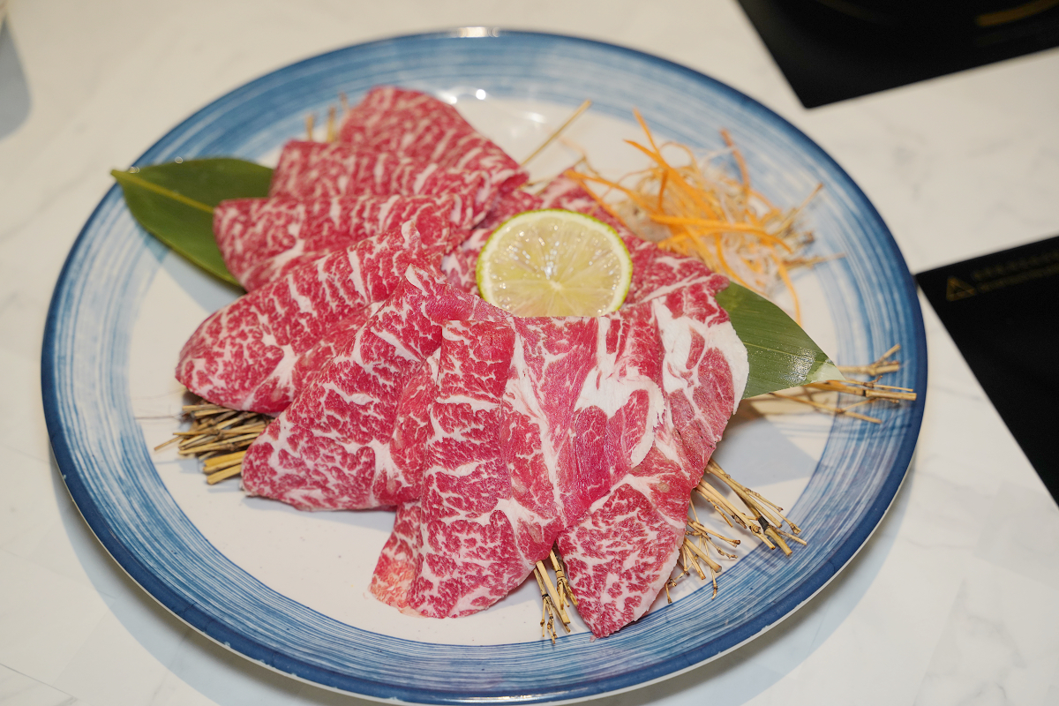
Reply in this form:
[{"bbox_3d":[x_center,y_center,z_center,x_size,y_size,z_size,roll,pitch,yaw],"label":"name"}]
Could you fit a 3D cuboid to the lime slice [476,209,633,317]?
[{"bbox_3d":[0.008,-0.025,0.593,0.051,0.007,0.051,0,57,0],"label":"lime slice"}]

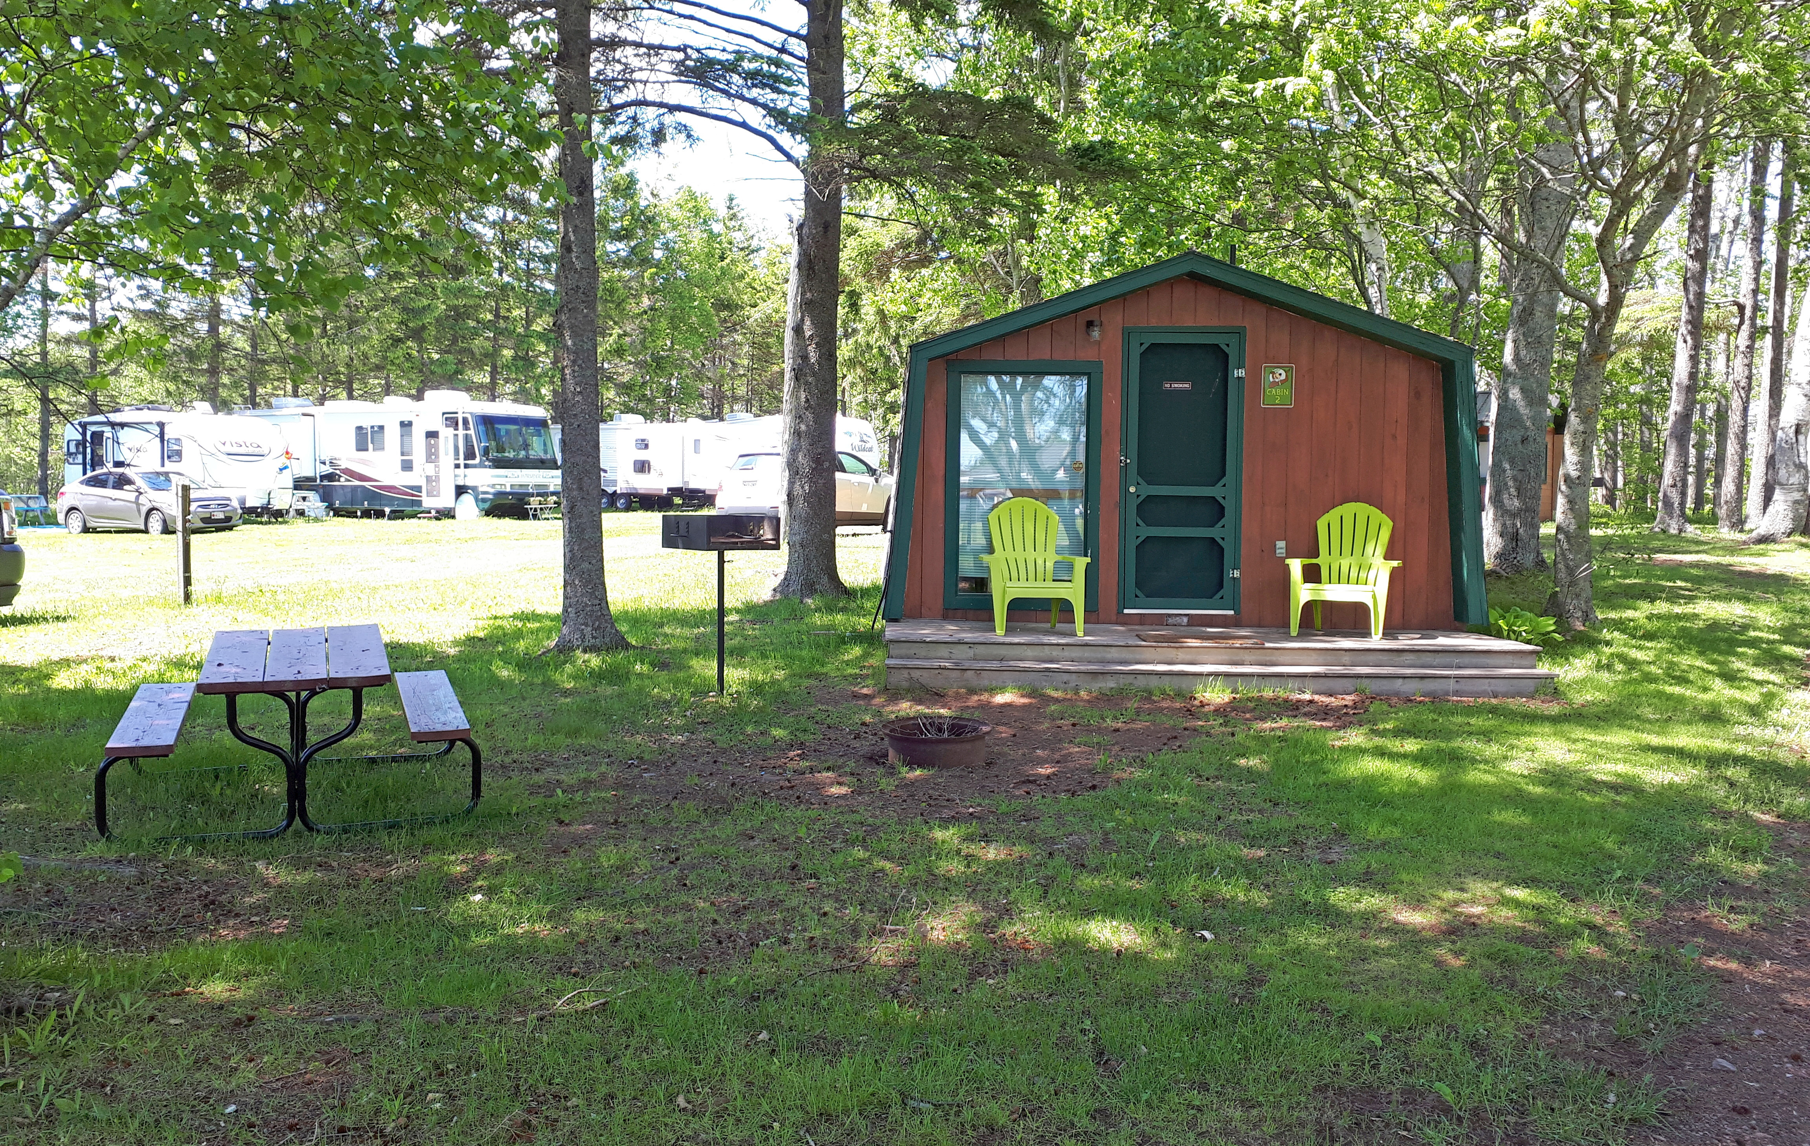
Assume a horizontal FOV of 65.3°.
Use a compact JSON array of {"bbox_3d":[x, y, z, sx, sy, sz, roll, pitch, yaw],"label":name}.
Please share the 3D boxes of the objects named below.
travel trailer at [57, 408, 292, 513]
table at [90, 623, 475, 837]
[{"bbox_3d":[-20.276,-3.106,39.500,6.600,3.100,2.400,2,4,28],"label":"travel trailer"},{"bbox_3d":[-2.860,0.700,6.670,1.530,0.700,1.310,-1,6,-23],"label":"table"}]

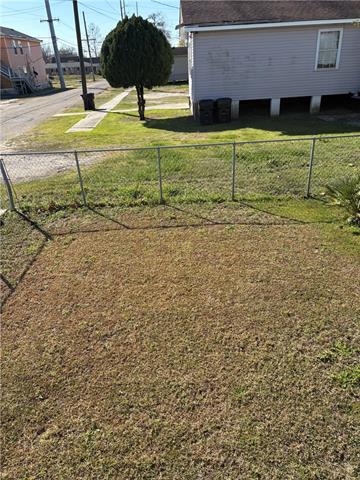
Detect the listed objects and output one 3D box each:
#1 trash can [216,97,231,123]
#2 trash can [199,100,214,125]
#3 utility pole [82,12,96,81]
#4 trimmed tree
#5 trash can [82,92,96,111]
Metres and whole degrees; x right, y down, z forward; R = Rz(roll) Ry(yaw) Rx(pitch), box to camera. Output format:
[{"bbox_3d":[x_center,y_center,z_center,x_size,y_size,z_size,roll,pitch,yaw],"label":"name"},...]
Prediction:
[{"bbox_3d":[2.054,-6.299,17.497,0.660,1.090,0.780,-4,27,-2],"label":"trash can"},{"bbox_3d":[1.243,-6.155,17.301,0.660,1.090,0.780,-4,27,-2],"label":"trash can"},{"bbox_3d":[-15.291,-32.649,61.171,0.320,10.400,0.320,-4,27,-2],"label":"utility pole"},{"bbox_3d":[-2.156,-8.771,18.552,3.650,5.000,3.650,-4,27,-2],"label":"trimmed tree"},{"bbox_3d":[-6.306,-9.676,25.224,0.800,1.090,0.670,-4,27,-2],"label":"trash can"}]

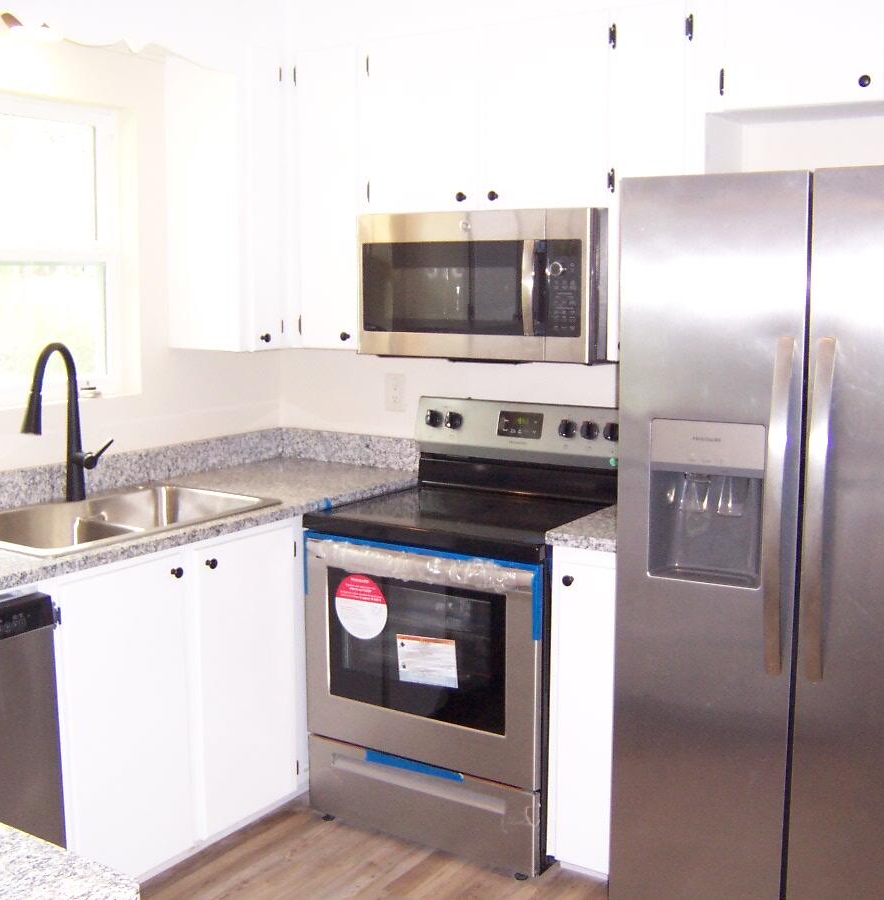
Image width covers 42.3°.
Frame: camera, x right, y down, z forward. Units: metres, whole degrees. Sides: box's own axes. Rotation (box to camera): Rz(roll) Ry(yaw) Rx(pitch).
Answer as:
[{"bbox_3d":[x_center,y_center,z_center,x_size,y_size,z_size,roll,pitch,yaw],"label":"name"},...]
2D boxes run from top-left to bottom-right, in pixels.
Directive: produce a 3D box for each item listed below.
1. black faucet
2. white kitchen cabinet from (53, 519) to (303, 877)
[{"bbox_3d":[-1.050,-0.068,3.210,0.135,0.460,0.250,1,8,10],"label":"black faucet"},{"bbox_3d":[-0.901,0.650,3.211,0.630,0.900,0.877,5,10,33],"label":"white kitchen cabinet"}]

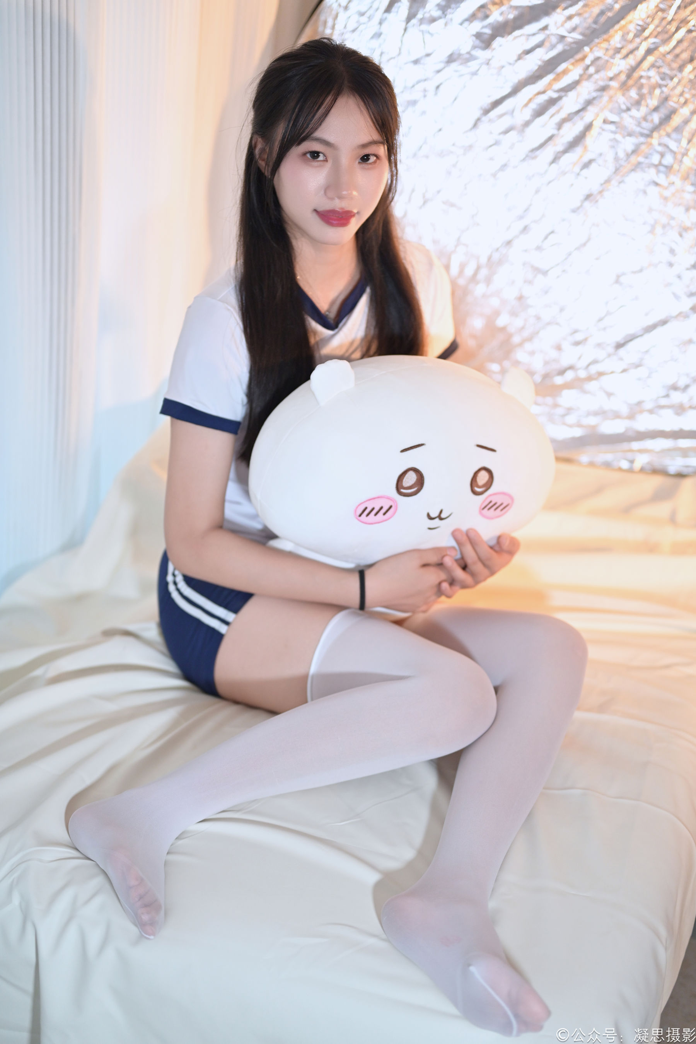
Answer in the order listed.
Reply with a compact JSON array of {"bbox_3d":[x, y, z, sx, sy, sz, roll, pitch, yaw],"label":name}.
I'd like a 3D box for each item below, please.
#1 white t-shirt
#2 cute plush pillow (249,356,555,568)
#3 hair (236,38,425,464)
[{"bbox_3d":[-0.046,-0.153,1.800,0.400,0.440,0.250,-9,23,-32],"label":"white t-shirt"},{"bbox_3d":[0.061,-0.062,1.640,0.360,0.260,0.250,-6,21,-24],"label":"cute plush pillow"},{"bbox_3d":[-0.022,-0.329,1.750,0.235,0.520,0.250,-4,20,-21],"label":"hair"}]

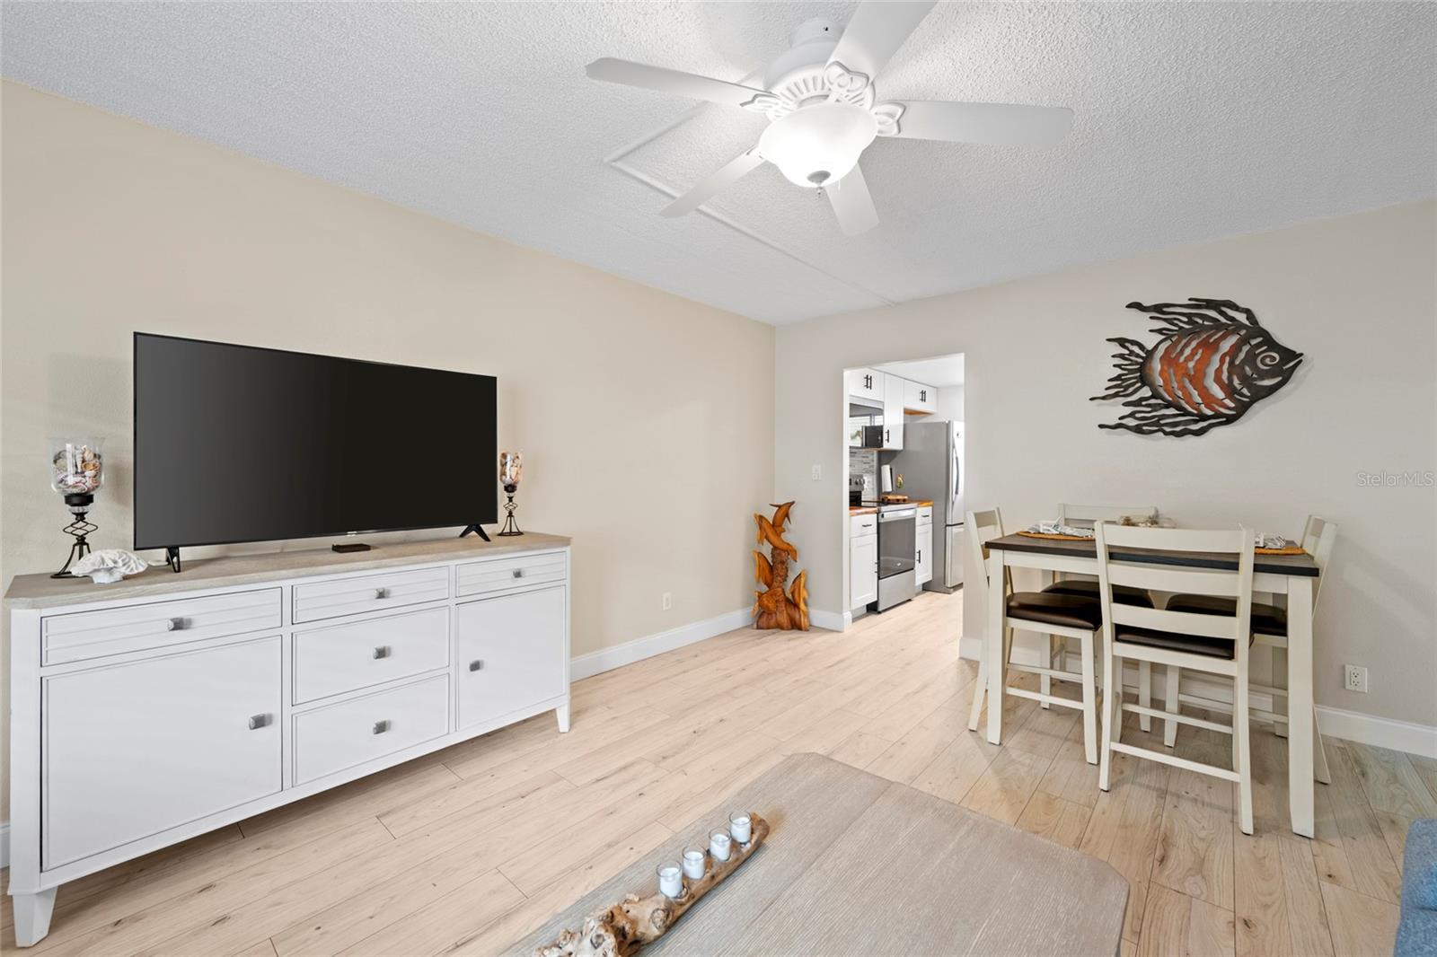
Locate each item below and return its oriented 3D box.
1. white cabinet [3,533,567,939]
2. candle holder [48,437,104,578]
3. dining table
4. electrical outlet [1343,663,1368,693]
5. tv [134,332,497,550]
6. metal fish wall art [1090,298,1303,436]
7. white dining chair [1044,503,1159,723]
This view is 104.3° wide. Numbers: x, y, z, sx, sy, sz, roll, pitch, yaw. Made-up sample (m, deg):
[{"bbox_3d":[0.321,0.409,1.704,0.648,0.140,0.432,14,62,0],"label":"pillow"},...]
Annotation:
[{"bbox_3d":[-1.423,0.747,2.196,0.510,0.905,1.700,1,1,42],"label":"white cabinet"},{"bbox_3d":[-1.988,0.088,1.740,0.118,0.425,0.118,1,1,42],"label":"candle holder"},{"bbox_3d":[1.938,0.746,2.579,1.055,0.914,0.980,1,1,42],"label":"dining table"},{"bbox_3d":[2.897,0.912,2.535,0.070,0.115,0.010,1,1,42],"label":"electrical outlet"},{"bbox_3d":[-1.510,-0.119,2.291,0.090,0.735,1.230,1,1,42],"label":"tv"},{"bbox_3d":[2.420,-0.571,2.890,0.840,0.715,0.060,1,1,42],"label":"metal fish wall art"},{"bbox_3d":[2.007,0.672,2.928,0.455,1.030,0.510,1,1,42],"label":"white dining chair"}]

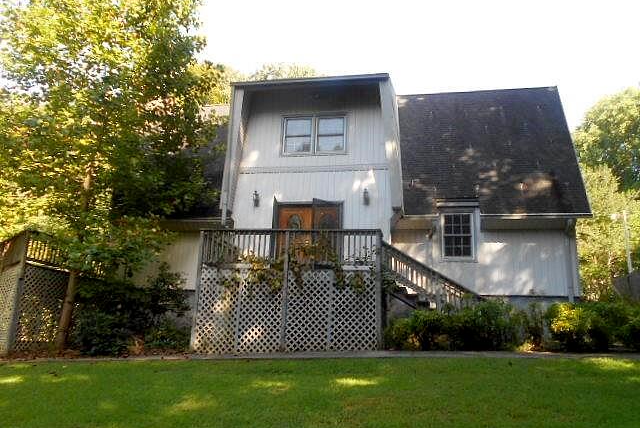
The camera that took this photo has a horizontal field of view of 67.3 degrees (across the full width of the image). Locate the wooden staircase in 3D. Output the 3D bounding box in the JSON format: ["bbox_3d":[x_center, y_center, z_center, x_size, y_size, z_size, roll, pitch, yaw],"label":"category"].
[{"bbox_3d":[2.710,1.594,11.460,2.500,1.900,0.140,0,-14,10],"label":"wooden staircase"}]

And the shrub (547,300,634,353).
[{"bbox_3d":[6.258,2.618,11.146,1.850,1.150,1.250,0,-14,10],"label":"shrub"}]

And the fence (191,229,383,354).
[{"bbox_3d":[-0.854,1.875,12.027,4.780,3.040,0.180,0,-14,10],"label":"fence"}]

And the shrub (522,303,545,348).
[{"bbox_3d":[4.981,2.603,11.221,0.460,1.050,0.460,0,-14,10],"label":"shrub"}]

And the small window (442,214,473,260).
[{"bbox_3d":[4.029,0.615,14.029,0.870,1.370,0.120,0,-14,10],"label":"small window"}]

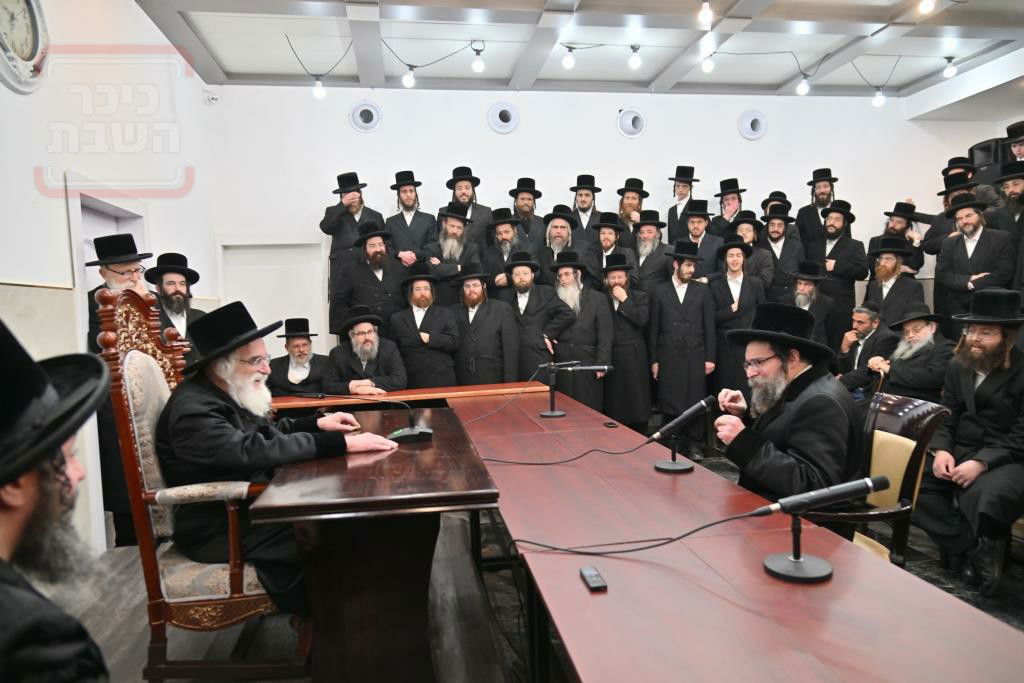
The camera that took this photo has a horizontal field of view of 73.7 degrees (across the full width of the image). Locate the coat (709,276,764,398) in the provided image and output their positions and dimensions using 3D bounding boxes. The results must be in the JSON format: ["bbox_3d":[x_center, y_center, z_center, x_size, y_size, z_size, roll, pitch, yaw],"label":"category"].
[{"bbox_3d":[2.110,-0.020,6.330,0.520,1.180,0.330,-1,3,22],"label":"coat"}]

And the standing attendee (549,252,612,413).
[{"bbox_3d":[0.605,0.118,6.043,0.560,1.802,0.450,0,3,30],"label":"standing attendee"}]

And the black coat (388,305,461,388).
[{"bbox_3d":[-0.724,0.222,5.650,0.600,1.090,0.400,-2,3,-3],"label":"black coat"}]

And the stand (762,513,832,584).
[{"bbox_3d":[0.596,0.411,1.423,0.134,0.136,0.134,-3,3,-17],"label":"stand"}]

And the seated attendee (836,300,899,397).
[{"bbox_3d":[2.427,0.379,4.714,0.750,1.291,0.540,-4,4,-42],"label":"seated attendee"}]

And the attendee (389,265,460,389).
[{"bbox_3d":[-0.720,0.207,5.893,0.600,1.720,0.400,-2,3,-3],"label":"attendee"}]

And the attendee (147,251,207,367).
[{"bbox_3d":[-2.057,0.312,4.250,0.550,1.725,0.380,-4,3,-37],"label":"attendee"}]

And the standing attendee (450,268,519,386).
[{"bbox_3d":[-0.205,0.220,5.790,0.560,1.673,0.420,-1,3,16],"label":"standing attendee"}]

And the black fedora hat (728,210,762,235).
[{"bbox_3d":[2.198,-1.130,6.400,0.310,0.150,0.350,0,-6,30],"label":"black fedora hat"}]

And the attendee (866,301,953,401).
[{"bbox_3d":[2.560,0.399,4.408,0.800,1.280,0.580,-3,3,-25],"label":"attendee"}]

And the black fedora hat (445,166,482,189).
[{"bbox_3d":[-0.490,-1.657,6.900,0.340,0.150,0.360,-7,-5,-4],"label":"black fedora hat"}]

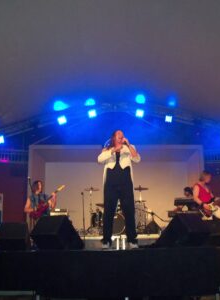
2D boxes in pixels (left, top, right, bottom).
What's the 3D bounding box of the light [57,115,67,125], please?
[{"bbox_3d":[-1.171,-0.732,9.586,0.220,0.220,0.200,0,7,0],"label":"light"}]

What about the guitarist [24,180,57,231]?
[{"bbox_3d":[-1.588,1.420,9.109,0.720,1.480,0.500,6,-14,-24],"label":"guitarist"}]

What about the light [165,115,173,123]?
[{"bbox_3d":[1.428,-0.769,9.594,0.210,0.210,0.200,0,7,0],"label":"light"}]

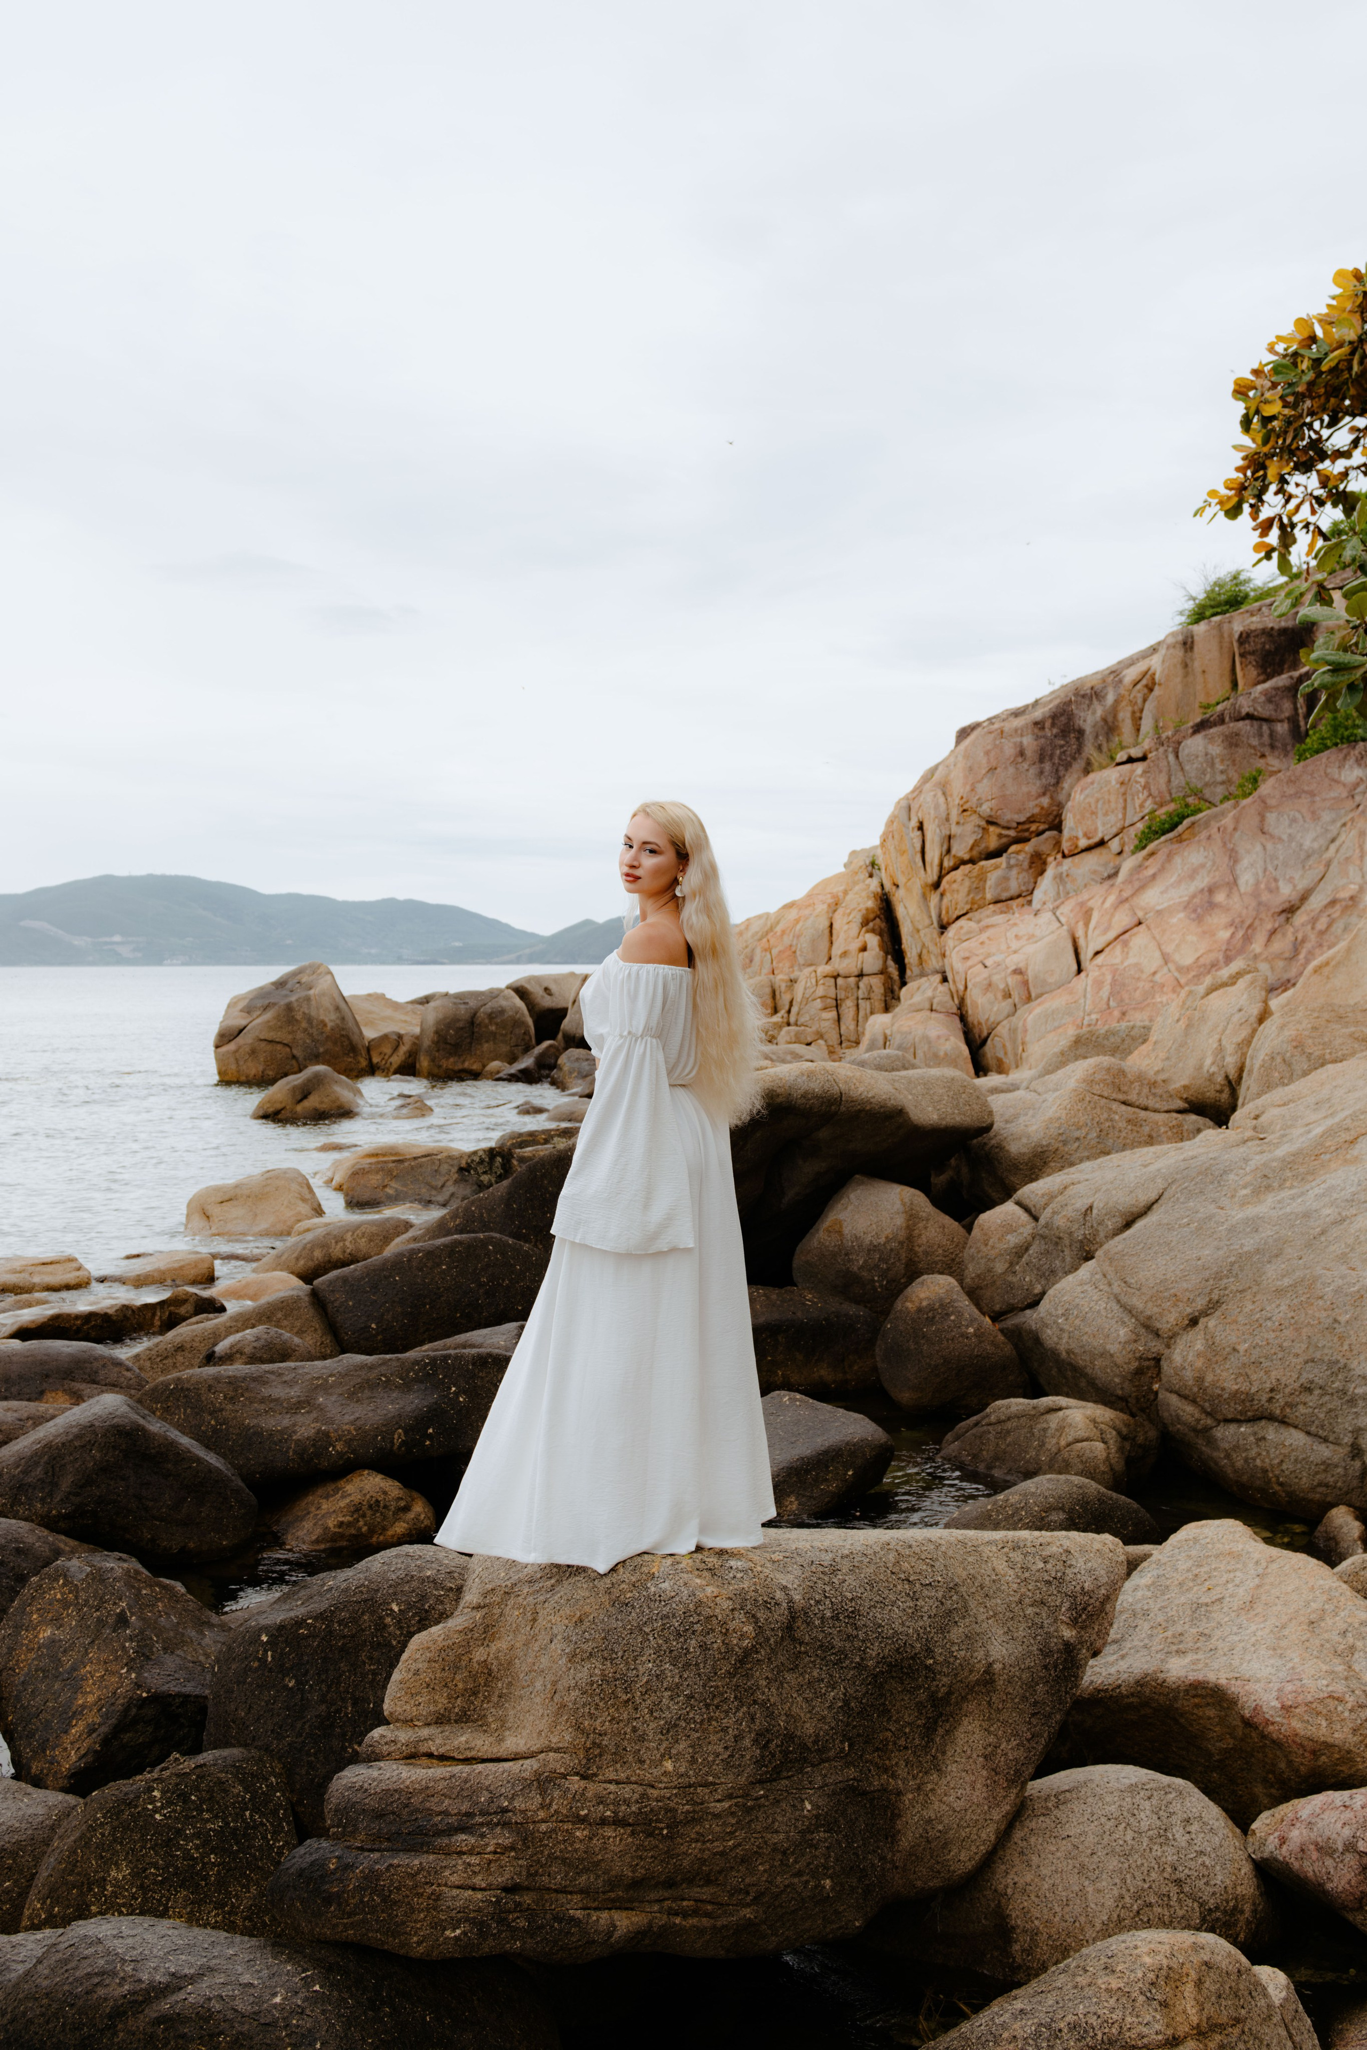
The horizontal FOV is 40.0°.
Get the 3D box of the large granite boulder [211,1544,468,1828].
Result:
[{"bbox_3d":[-0.886,1.733,4.950,0.740,0.720,0.850,0,2,-10],"label":"large granite boulder"}]

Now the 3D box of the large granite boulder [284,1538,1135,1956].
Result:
[{"bbox_3d":[0.030,1.630,4.420,1.980,0.900,1.150,0,2,0],"label":"large granite boulder"}]

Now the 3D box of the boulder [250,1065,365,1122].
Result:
[{"bbox_3d":[-5.346,0.959,26.800,1.620,0.809,1.350,0,2,0],"label":"boulder"}]

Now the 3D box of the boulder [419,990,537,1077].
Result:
[{"bbox_3d":[-4.078,0.166,36.800,2.350,1.813,2.100,0,2,0],"label":"boulder"}]

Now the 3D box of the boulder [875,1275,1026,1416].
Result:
[{"bbox_3d":[1.374,1.643,9.650,0.770,0.700,0.750,0,2,8],"label":"boulder"}]

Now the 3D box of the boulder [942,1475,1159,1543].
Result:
[{"bbox_3d":[1.406,1.921,7.200,0.860,0.420,0.680,0,2,11],"label":"boulder"}]

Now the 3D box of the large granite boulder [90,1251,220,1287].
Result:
[{"bbox_3d":[-3.773,1.766,13.450,0.900,0.230,0.720,0,2,-16],"label":"large granite boulder"}]

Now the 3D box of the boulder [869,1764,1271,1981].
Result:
[{"bbox_3d":[0.936,1.969,4.500,0.900,0.437,0.720,0,2,0],"label":"boulder"}]

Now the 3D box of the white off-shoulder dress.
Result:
[{"bbox_3d":[-0.182,0.523,4.360,0.760,1.390,0.580,0,2,10],"label":"white off-shoulder dress"}]

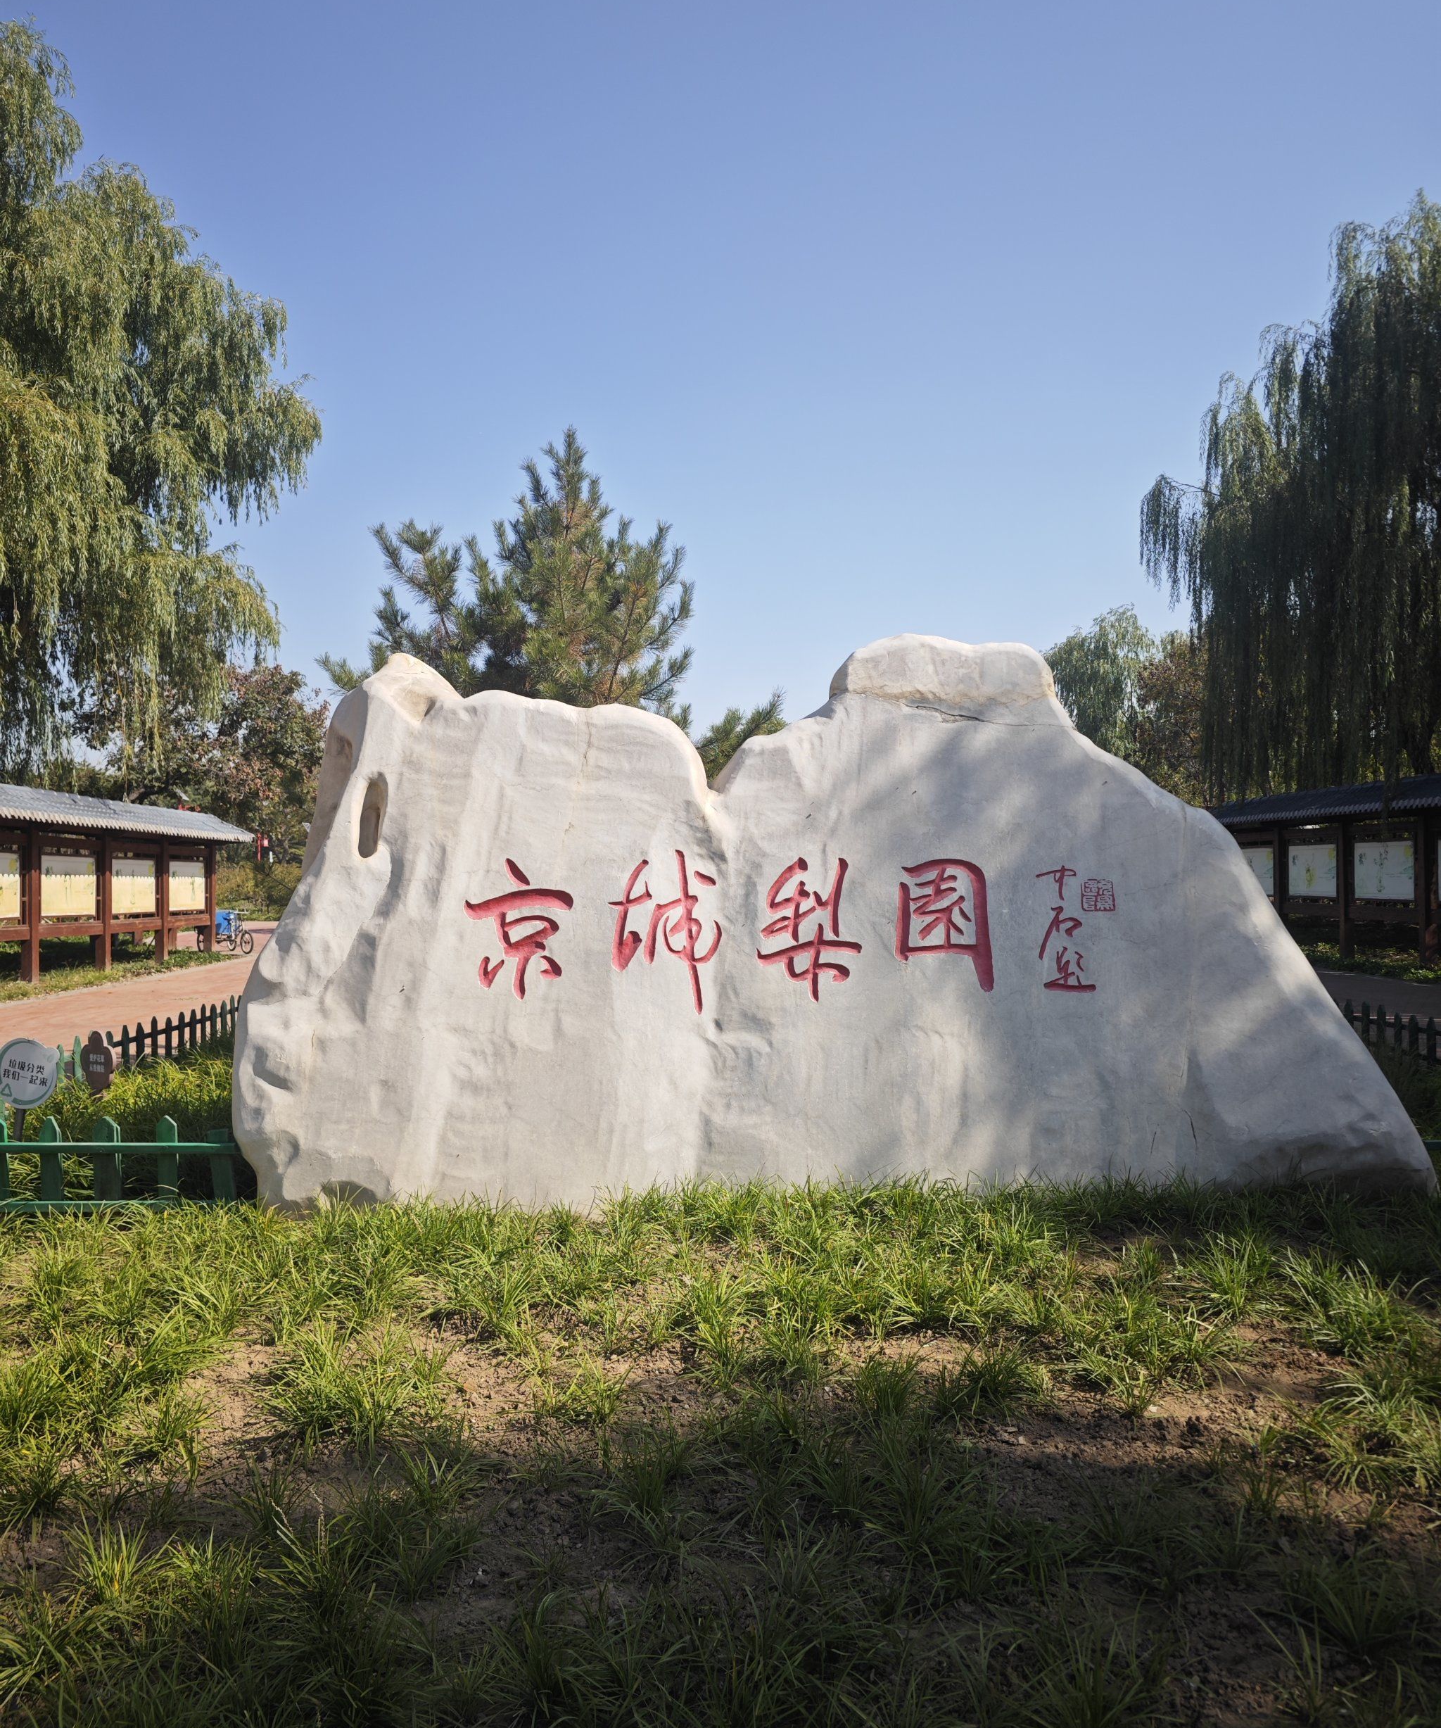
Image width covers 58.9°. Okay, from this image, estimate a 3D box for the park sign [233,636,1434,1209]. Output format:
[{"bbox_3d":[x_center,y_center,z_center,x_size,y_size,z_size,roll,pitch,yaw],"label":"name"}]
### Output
[{"bbox_3d":[0.600,0.240,6.550,5.950,2.800,1.150,0,-1,-2],"label":"park sign"}]

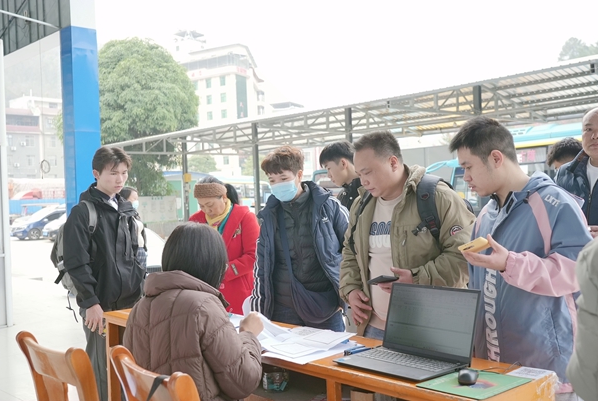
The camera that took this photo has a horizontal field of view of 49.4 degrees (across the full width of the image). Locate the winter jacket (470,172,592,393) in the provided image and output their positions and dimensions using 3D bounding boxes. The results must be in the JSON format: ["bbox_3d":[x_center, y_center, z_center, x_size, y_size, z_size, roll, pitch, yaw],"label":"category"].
[{"bbox_3d":[0.759,0.267,2.170,0.380,0.710,0.500,-2,0,-39],"label":"winter jacket"}]

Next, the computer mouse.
[{"bbox_3d":[0.473,0.488,1.819,0.061,0.037,0.102,-2,0,21],"label":"computer mouse"}]

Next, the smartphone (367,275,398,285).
[{"bbox_3d":[0.303,0.285,2.330,0.075,0.009,0.158,-2,0,19],"label":"smartphone"}]

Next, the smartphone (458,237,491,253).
[{"bbox_3d":[0.527,0.133,1.960,0.077,0.011,0.158,-25,-1,8],"label":"smartphone"}]

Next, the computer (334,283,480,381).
[{"bbox_3d":[0.332,0.402,2.030,0.291,0.229,0.357,-2,0,-39],"label":"computer"}]

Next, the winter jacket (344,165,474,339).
[{"bbox_3d":[0.429,0.217,2.620,0.540,0.730,0.370,-2,0,36],"label":"winter jacket"}]

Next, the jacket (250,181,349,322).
[{"bbox_3d":[0.002,0.246,3.080,0.520,0.670,0.340,-2,0,16],"label":"jacket"}]

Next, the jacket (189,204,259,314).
[{"bbox_3d":[-0.402,0.394,3.560,0.480,0.760,0.340,-2,0,22],"label":"jacket"}]

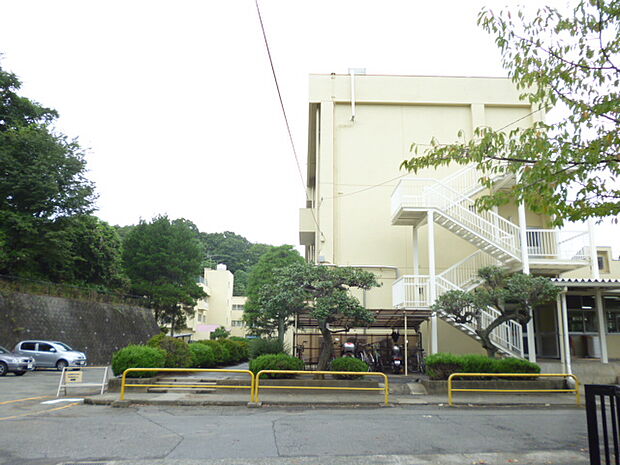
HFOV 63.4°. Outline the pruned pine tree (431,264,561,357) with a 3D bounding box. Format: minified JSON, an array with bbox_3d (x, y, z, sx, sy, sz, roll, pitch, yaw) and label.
[{"bbox_3d":[5.982,2.847,16.086,4.050,3.550,3.200,1,-12,0],"label":"pruned pine tree"}]

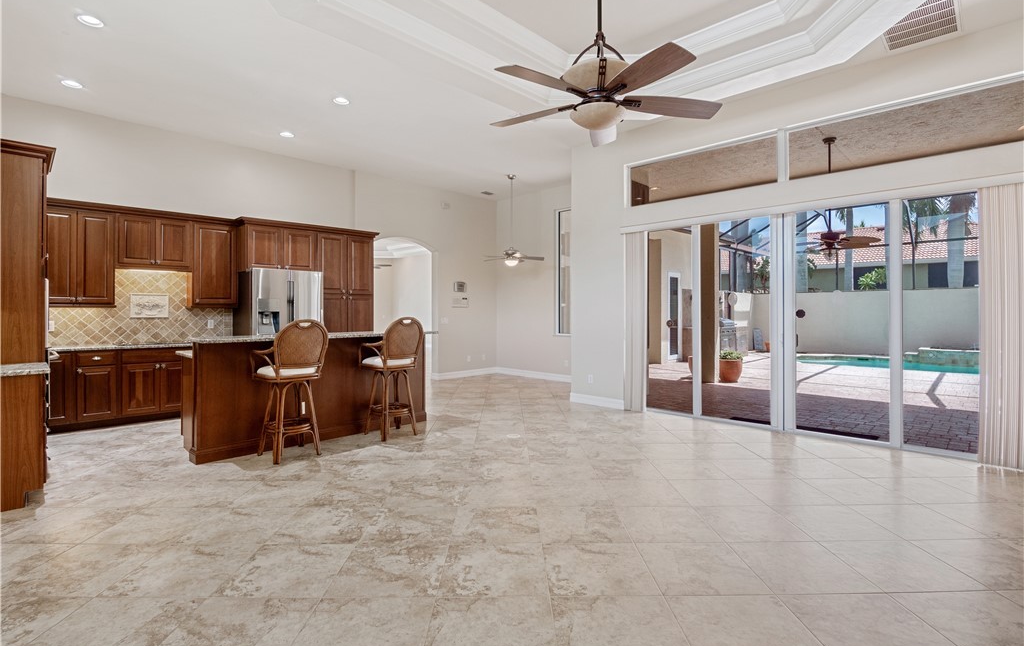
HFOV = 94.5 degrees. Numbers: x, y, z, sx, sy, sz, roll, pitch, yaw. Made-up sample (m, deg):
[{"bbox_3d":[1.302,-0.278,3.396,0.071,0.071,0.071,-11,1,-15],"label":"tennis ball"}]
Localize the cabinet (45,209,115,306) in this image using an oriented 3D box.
[{"bbox_3d":[-4.933,-0.726,5.346,0.630,1.080,0.340,-1,2,-44],"label":"cabinet"}]

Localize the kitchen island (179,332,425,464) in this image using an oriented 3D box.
[{"bbox_3d":[-2.019,0.637,4.978,2.350,1.075,1.050,-1,2,-44],"label":"kitchen island"}]

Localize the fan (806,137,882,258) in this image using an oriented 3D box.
[{"bbox_3d":[4.019,-1.573,5.980,1.320,1.530,1.320,0,1,0],"label":"fan"}]

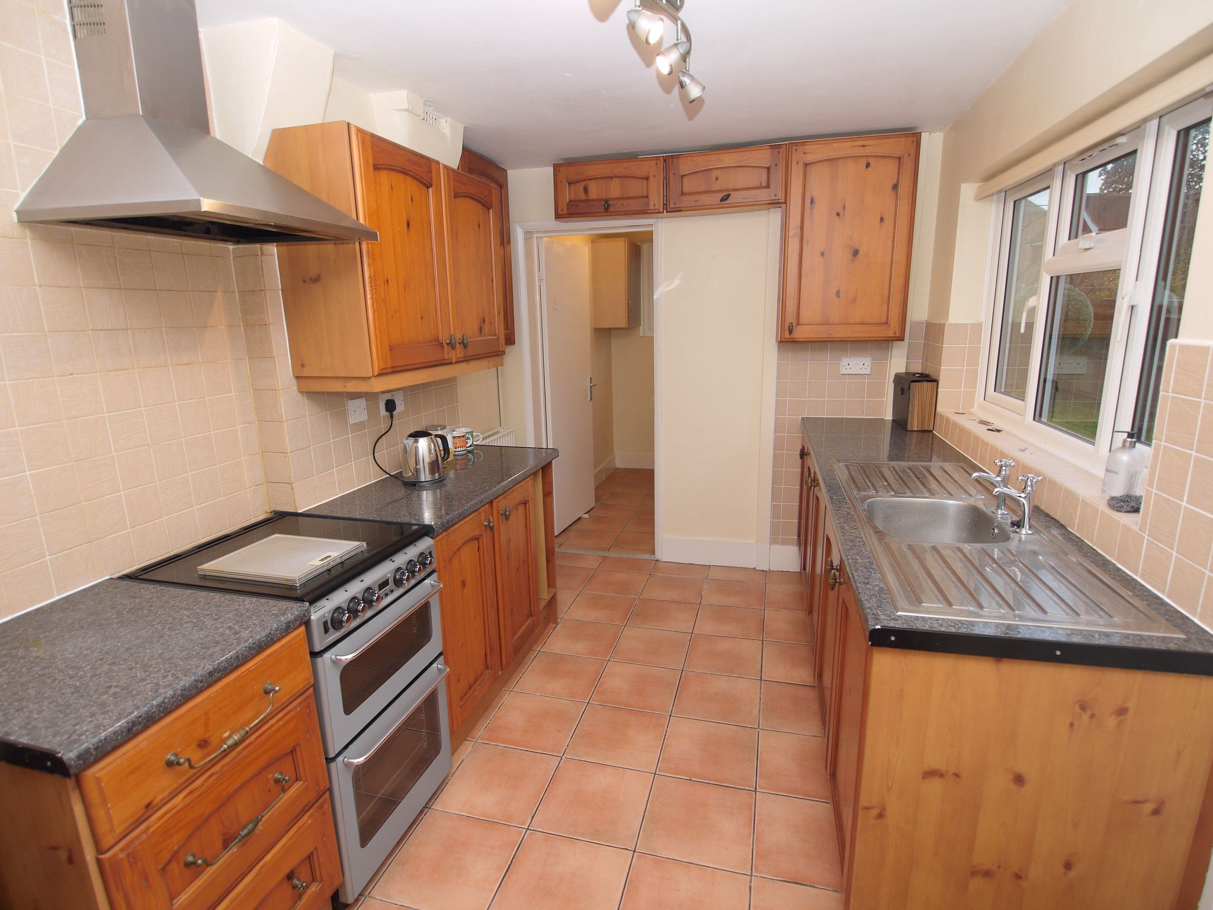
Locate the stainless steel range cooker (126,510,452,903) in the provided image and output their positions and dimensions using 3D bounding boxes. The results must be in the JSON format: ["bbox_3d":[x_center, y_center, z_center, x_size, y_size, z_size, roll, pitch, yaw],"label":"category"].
[{"bbox_3d":[-0.868,0.696,1.905,0.625,0.888,0.550,3,14,16],"label":"stainless steel range cooker"}]

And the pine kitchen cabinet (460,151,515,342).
[{"bbox_3d":[-0.722,-1.004,3.202,0.310,0.900,0.500,2,13,15],"label":"pine kitchen cabinet"}]

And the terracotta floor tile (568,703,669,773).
[{"bbox_3d":[0.045,1.025,2.304,0.325,0.010,0.325,2,13,15],"label":"terracotta floor tile"}]

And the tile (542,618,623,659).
[{"bbox_3d":[-0.103,0.886,3.040,0.327,0.010,0.327,2,13,15],"label":"tile"}]

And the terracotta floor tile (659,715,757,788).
[{"bbox_3d":[0.368,1.052,2.248,0.327,0.010,0.327,2,13,15],"label":"terracotta floor tile"}]

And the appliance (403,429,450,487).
[{"bbox_3d":[-0.727,0.002,2.517,0.195,0.200,0.160,-9,15,-31],"label":"appliance"}]

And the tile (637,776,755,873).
[{"bbox_3d":[0.283,1.123,1.936,0.327,0.010,0.327,2,13,15],"label":"tile"}]

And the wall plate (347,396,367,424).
[{"bbox_3d":[-0.924,-0.165,2.348,0.010,0.087,0.090,2,13,15],"label":"wall plate"}]

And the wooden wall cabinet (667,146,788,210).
[{"bbox_3d":[0.625,-1.411,3.295,0.596,0.280,0.220,2,13,15],"label":"wooden wall cabinet"}]

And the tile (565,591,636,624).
[{"bbox_3d":[-0.021,0.806,3.319,0.325,0.010,0.325,2,13,15],"label":"tile"}]

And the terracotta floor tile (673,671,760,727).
[{"bbox_3d":[0.453,0.986,2.558,0.328,0.010,0.328,3,13,15],"label":"terracotta floor tile"}]

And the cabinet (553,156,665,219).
[{"bbox_3d":[0.036,-1.429,3.435,0.600,0.280,0.235,3,13,15],"label":"cabinet"}]

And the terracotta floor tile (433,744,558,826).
[{"bbox_3d":[-0.357,1.079,2.076,0.325,0.010,0.325,2,13,15],"label":"terracotta floor tile"}]

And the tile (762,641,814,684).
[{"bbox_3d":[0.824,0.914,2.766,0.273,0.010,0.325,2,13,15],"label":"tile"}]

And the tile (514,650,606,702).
[{"bbox_3d":[-0.188,0.957,2.728,0.327,0.010,0.327,2,13,15],"label":"tile"}]

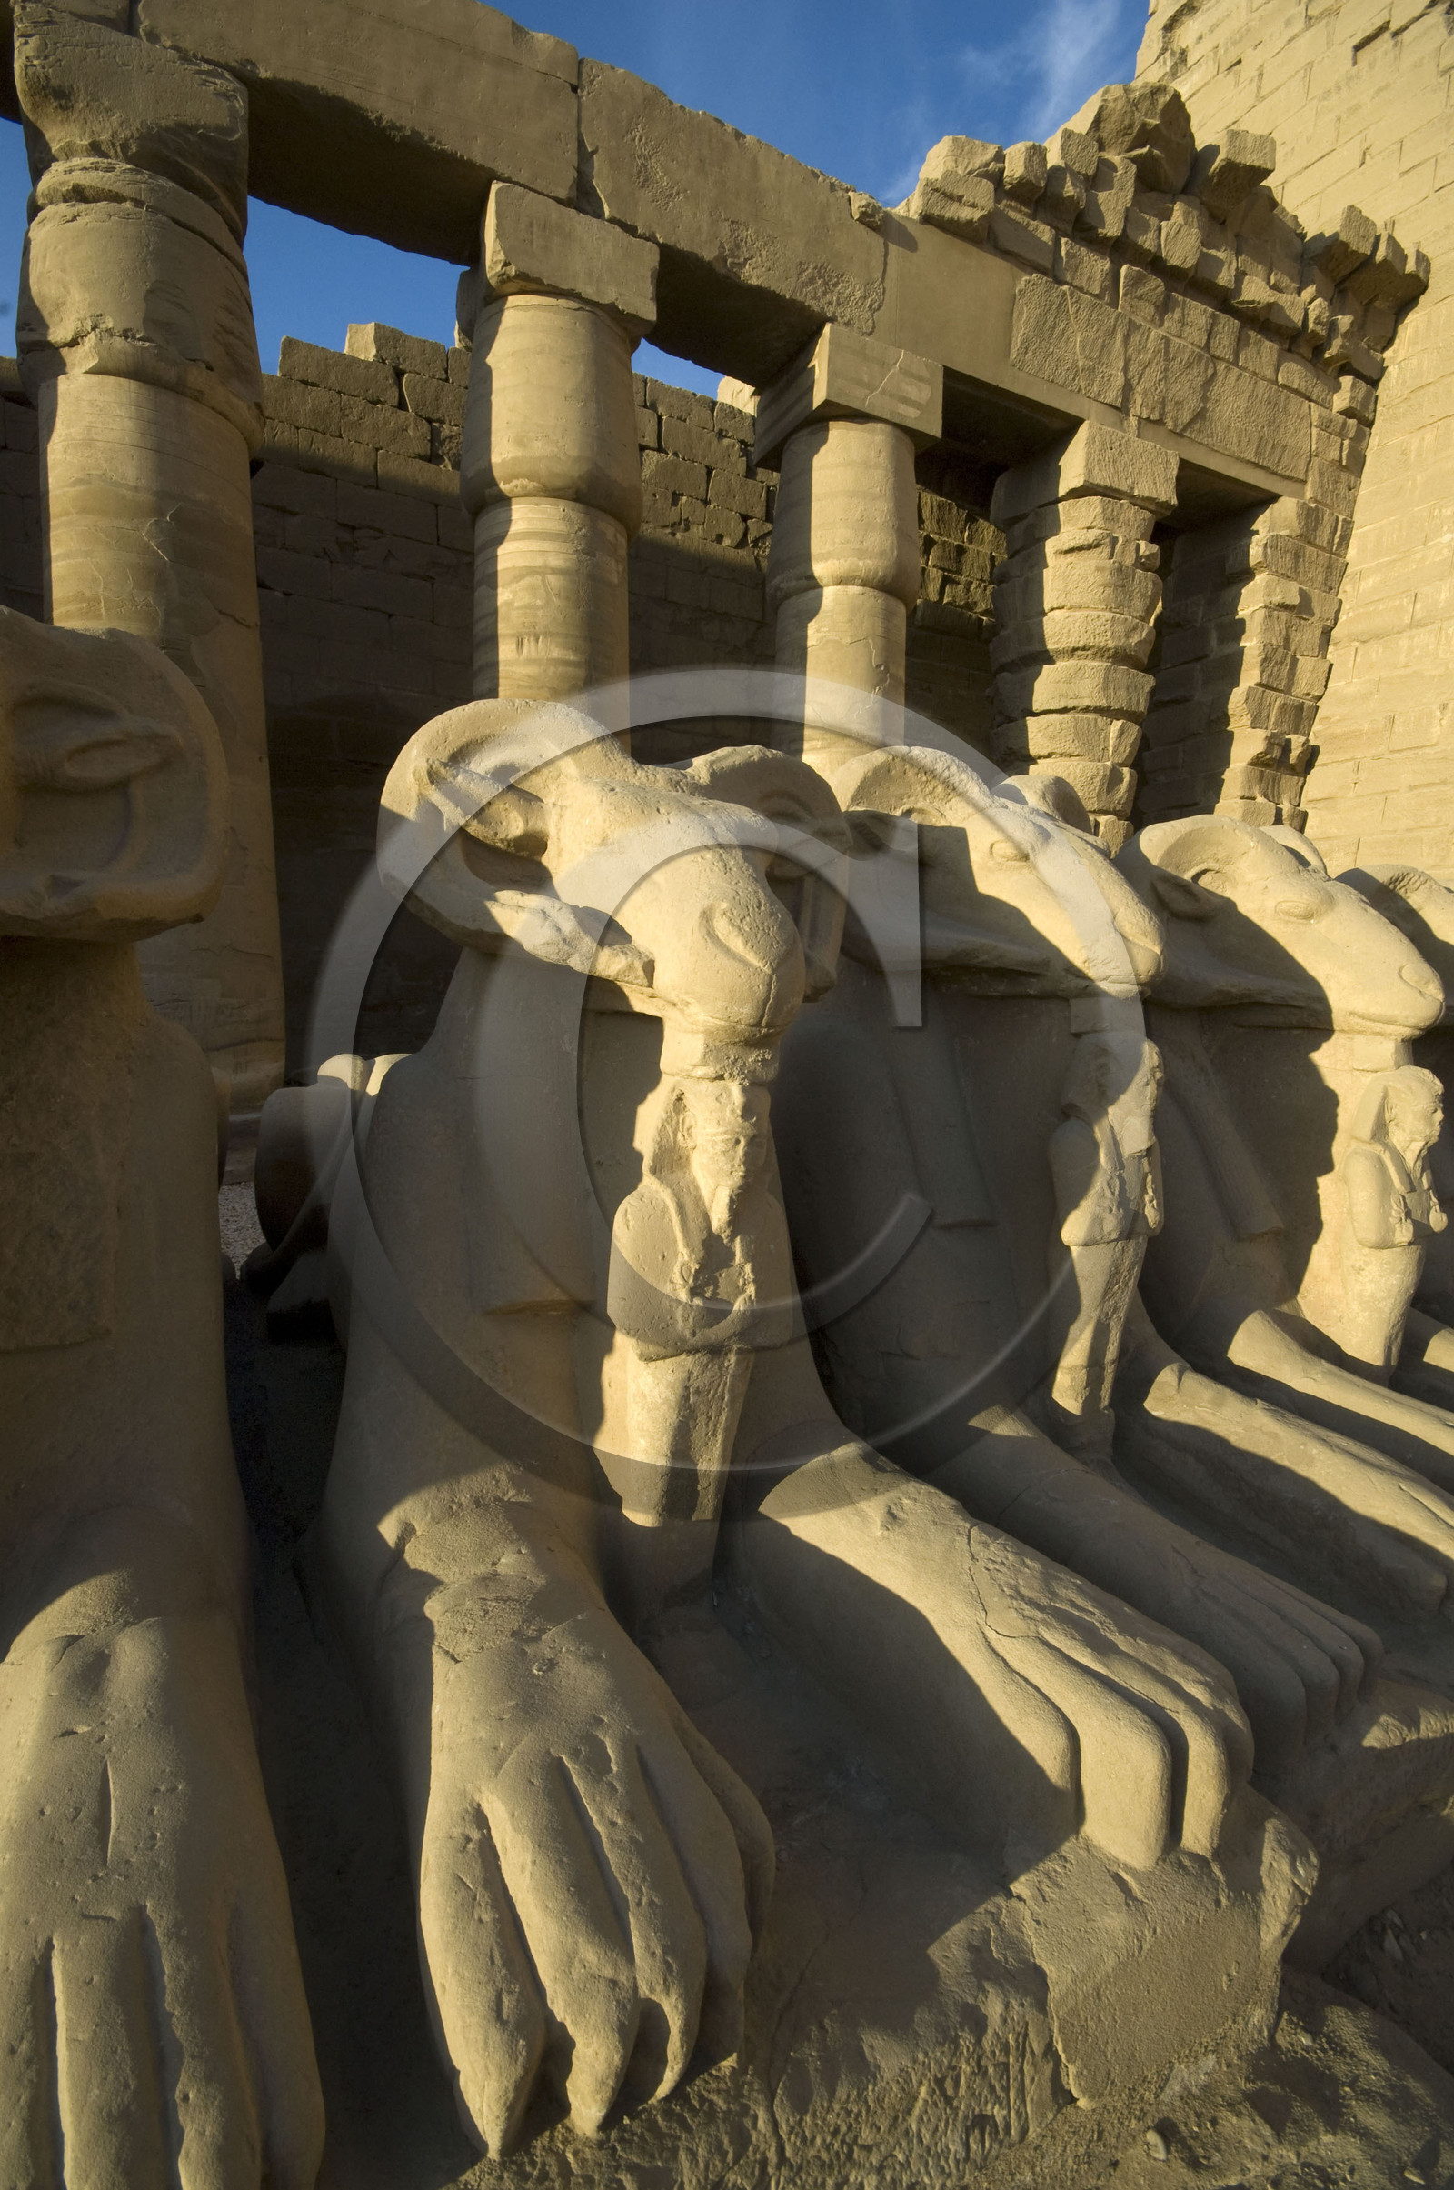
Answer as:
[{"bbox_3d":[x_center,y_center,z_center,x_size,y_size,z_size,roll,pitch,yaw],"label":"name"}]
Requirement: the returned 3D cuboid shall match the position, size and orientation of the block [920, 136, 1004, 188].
[{"bbox_3d":[3.032,-12.047,12.137,0.970,0.500,0.670,-2,6,-26],"label":"block"}]

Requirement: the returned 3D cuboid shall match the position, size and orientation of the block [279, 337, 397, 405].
[{"bbox_3d":[-5.968,-10.925,14.027,1.610,0.560,0.650,-2,6,-26],"label":"block"}]

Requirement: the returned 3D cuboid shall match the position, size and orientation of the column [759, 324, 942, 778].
[{"bbox_3d":[1.493,-4.677,12.981,2.112,9.744,2.112,-3,12,-27],"label":"column"}]

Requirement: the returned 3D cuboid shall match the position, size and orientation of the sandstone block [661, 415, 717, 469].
[{"bbox_3d":[-0.771,-11.639,16.487,1.100,0.560,0.650,-2,6,-26],"label":"sandstone block"}]

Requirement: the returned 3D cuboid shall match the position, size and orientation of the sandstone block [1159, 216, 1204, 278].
[{"bbox_3d":[5.668,-10.992,12.023,0.679,0.466,0.698,-2,9,-26],"label":"sandstone block"}]

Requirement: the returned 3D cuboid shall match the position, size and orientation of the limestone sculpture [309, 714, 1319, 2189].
[{"bbox_3d":[-0.523,0.109,2.673,1.420,2.173,3.834,-3,12,-27],"label":"limestone sculpture"}]

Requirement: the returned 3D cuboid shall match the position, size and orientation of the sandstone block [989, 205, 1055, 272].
[{"bbox_3d":[3.937,-11.727,12.727,1.064,0.549,0.616,-3,11,-26],"label":"sandstone block"}]

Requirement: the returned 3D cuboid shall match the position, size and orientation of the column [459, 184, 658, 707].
[{"bbox_3d":[-2.122,-4.460,11.168,2.112,9.744,2.112,-3,12,-27],"label":"column"}]

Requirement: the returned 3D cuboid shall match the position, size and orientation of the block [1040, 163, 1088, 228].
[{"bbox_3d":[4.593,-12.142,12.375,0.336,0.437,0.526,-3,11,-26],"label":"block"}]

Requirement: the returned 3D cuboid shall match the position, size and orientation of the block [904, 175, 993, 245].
[{"bbox_3d":[2.852,-11.457,12.030,1.120,0.500,0.720,-2,6,-26],"label":"block"}]

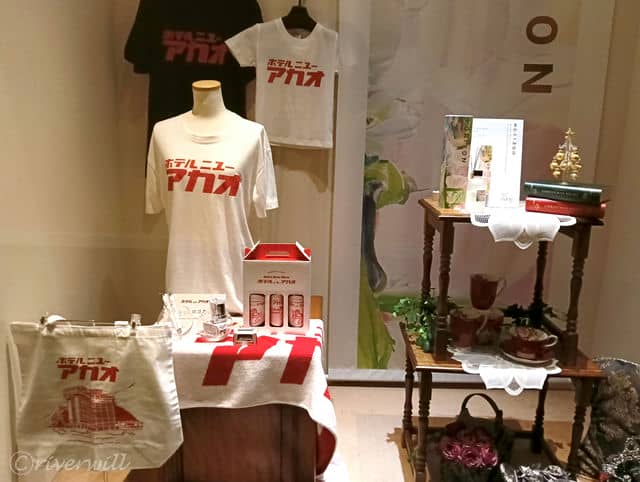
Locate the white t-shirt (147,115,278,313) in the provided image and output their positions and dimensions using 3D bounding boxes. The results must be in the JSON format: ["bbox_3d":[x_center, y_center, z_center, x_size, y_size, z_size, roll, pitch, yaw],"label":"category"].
[{"bbox_3d":[-0.341,-0.093,1.690,0.440,0.650,0.240,3,12,8],"label":"white t-shirt"}]

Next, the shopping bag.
[{"bbox_3d":[-0.578,0.393,1.300,0.395,0.365,0.120,1,12,0],"label":"shopping bag"}]

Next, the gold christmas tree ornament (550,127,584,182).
[{"bbox_3d":[0.688,-0.238,1.397,0.080,0.150,0.075,2,12,3],"label":"gold christmas tree ornament"}]

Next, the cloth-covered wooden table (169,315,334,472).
[{"bbox_3d":[-0.227,0.496,1.600,0.502,0.442,0.330,1,10,0],"label":"cloth-covered wooden table"}]

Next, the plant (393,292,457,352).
[{"bbox_3d":[0.311,0.238,1.494,0.175,0.165,0.145,2,12,3],"label":"plant"}]

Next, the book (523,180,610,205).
[{"bbox_3d":[0.694,-0.142,1.417,0.190,0.036,0.130,8,14,30],"label":"book"}]

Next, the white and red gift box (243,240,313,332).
[{"bbox_3d":[-0.130,0.142,1.550,0.203,0.279,0.075,1,10,-1],"label":"white and red gift box"}]

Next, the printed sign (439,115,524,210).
[{"bbox_3d":[0.481,-0.231,1.503,0.235,0.275,0.070,2,10,2],"label":"printed sign"}]

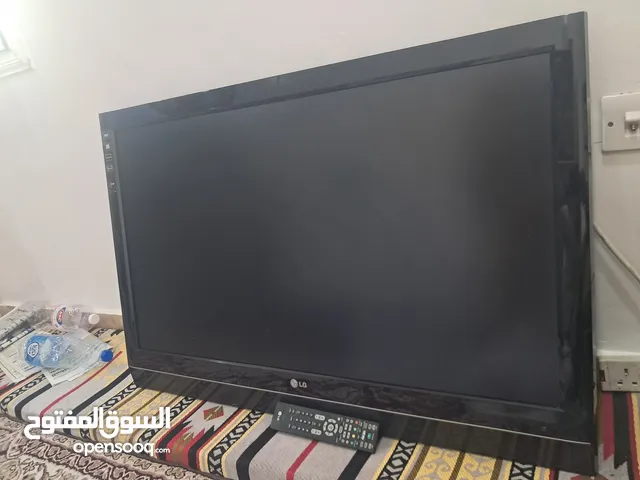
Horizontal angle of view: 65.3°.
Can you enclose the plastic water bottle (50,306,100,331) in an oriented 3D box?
[{"bbox_3d":[-0.777,0.250,1.592,0.200,0.072,0.072,-1,17,30],"label":"plastic water bottle"}]

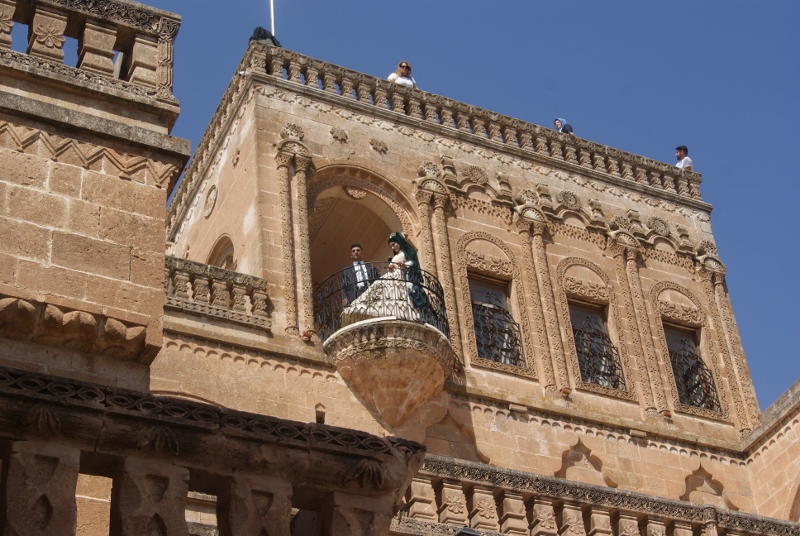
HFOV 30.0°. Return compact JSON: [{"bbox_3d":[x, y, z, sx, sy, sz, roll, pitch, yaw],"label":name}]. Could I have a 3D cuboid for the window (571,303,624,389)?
[{"bbox_3d":[2.839,1.161,21.893,0.765,1.516,0.200,14,-42,-23],"label":"window"}]

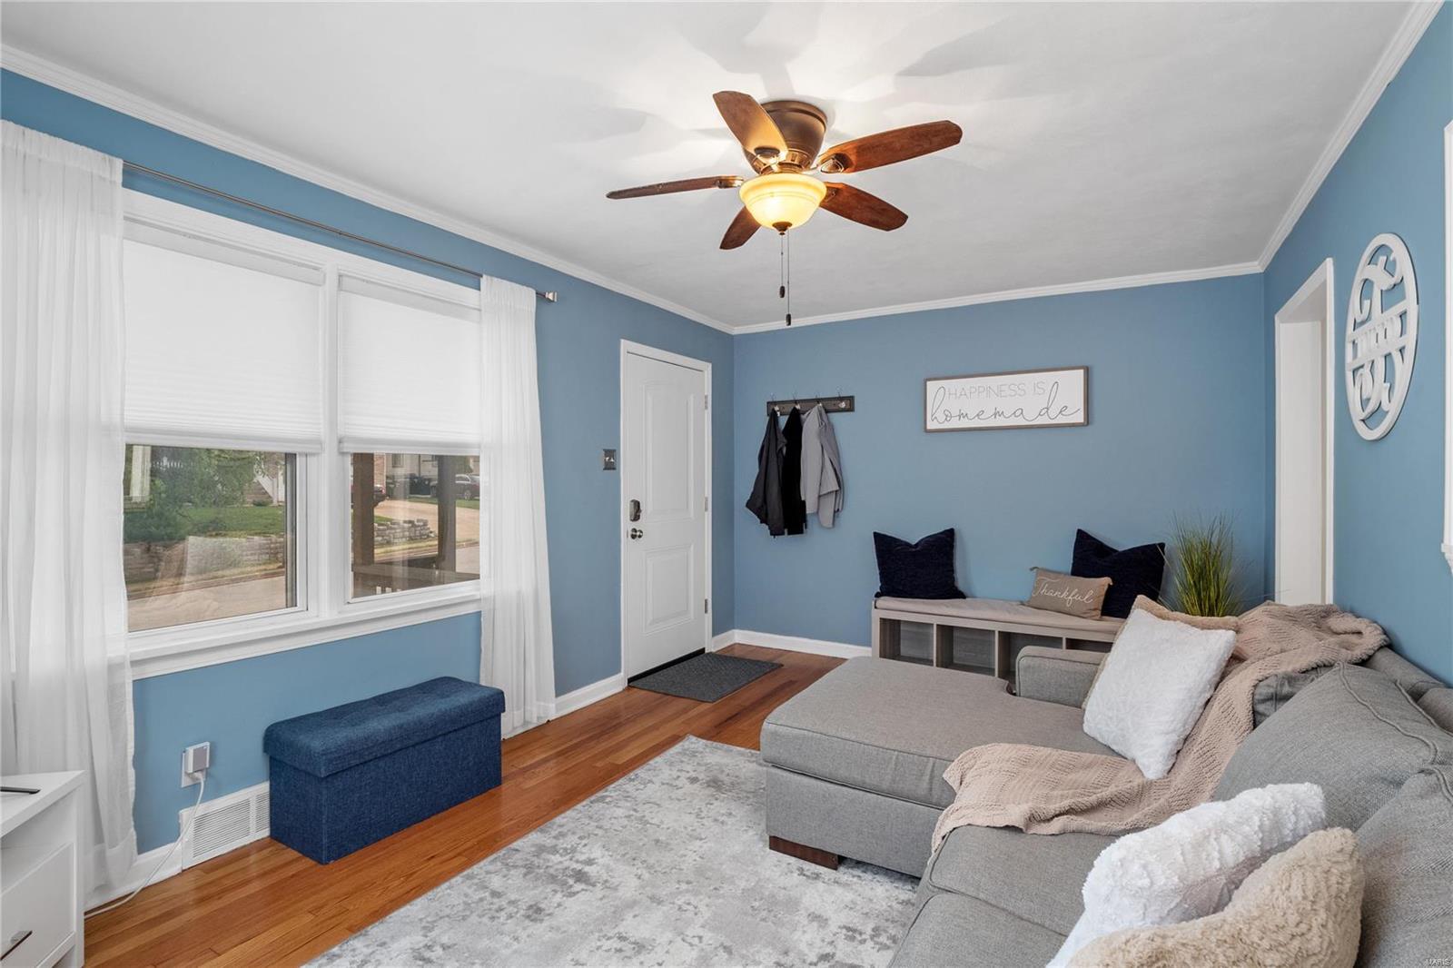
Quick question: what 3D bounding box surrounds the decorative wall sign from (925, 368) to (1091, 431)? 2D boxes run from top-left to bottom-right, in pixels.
[{"bbox_3d":[1.730,-0.520,4.055,0.945,0.358,0.030,0,0,32],"label":"decorative wall sign"}]

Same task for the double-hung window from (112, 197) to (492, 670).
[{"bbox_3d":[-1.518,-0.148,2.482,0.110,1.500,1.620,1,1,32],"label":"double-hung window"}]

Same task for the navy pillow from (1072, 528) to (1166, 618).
[{"bbox_3d":[2.204,0.510,3.660,0.440,0.450,0.150,9,-8,41],"label":"navy pillow"}]

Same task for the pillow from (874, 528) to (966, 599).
[{"bbox_3d":[1.242,0.510,4.148,0.530,0.450,0.160,1,-7,32],"label":"pillow"}]

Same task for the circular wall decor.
[{"bbox_3d":[1.785,-0.396,1.761,0.024,0.550,0.570,1,1,32],"label":"circular wall decor"}]

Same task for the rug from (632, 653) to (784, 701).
[{"bbox_3d":[-0.098,1.253,4.253,0.610,0.012,0.900,0,0,32],"label":"rug"}]

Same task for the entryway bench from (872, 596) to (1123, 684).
[{"bbox_3d":[1.624,1.002,3.809,1.470,0.520,0.390,1,1,32],"label":"entryway bench"}]

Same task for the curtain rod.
[{"bbox_3d":[-1.456,-0.963,2.464,0.060,0.045,2.160,0,0,32],"label":"curtain rod"}]

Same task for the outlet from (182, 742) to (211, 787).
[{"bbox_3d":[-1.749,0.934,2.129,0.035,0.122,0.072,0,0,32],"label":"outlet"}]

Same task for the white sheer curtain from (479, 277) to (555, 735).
[{"bbox_3d":[-1.010,0.132,3.146,0.100,2.200,0.450,1,1,32],"label":"white sheer curtain"}]

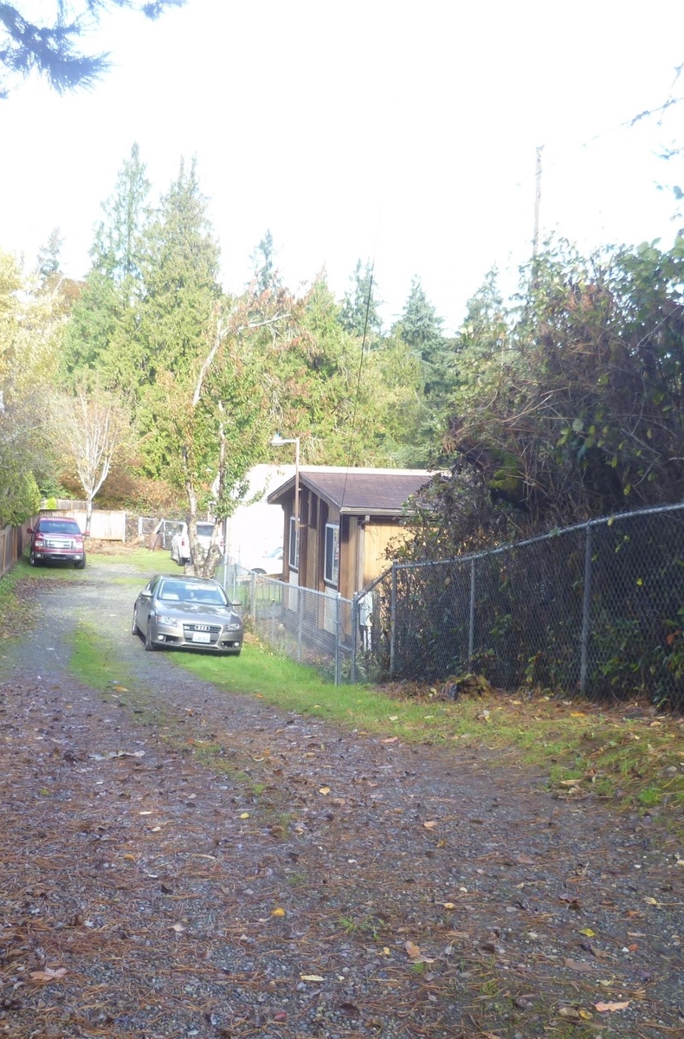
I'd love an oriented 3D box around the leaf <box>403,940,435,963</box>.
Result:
[{"bbox_3d":[0.274,1.541,4.000,0.110,0.040,0.100,2,2,5],"label":"leaf"}]

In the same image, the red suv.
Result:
[{"bbox_3d":[-11.819,0.866,46.568,2.100,1.920,5.700,2,3,-16],"label":"red suv"}]

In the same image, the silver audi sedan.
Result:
[{"bbox_3d":[-3.227,1.873,23.077,1.880,1.430,4.700,5,0,-16],"label":"silver audi sedan"}]

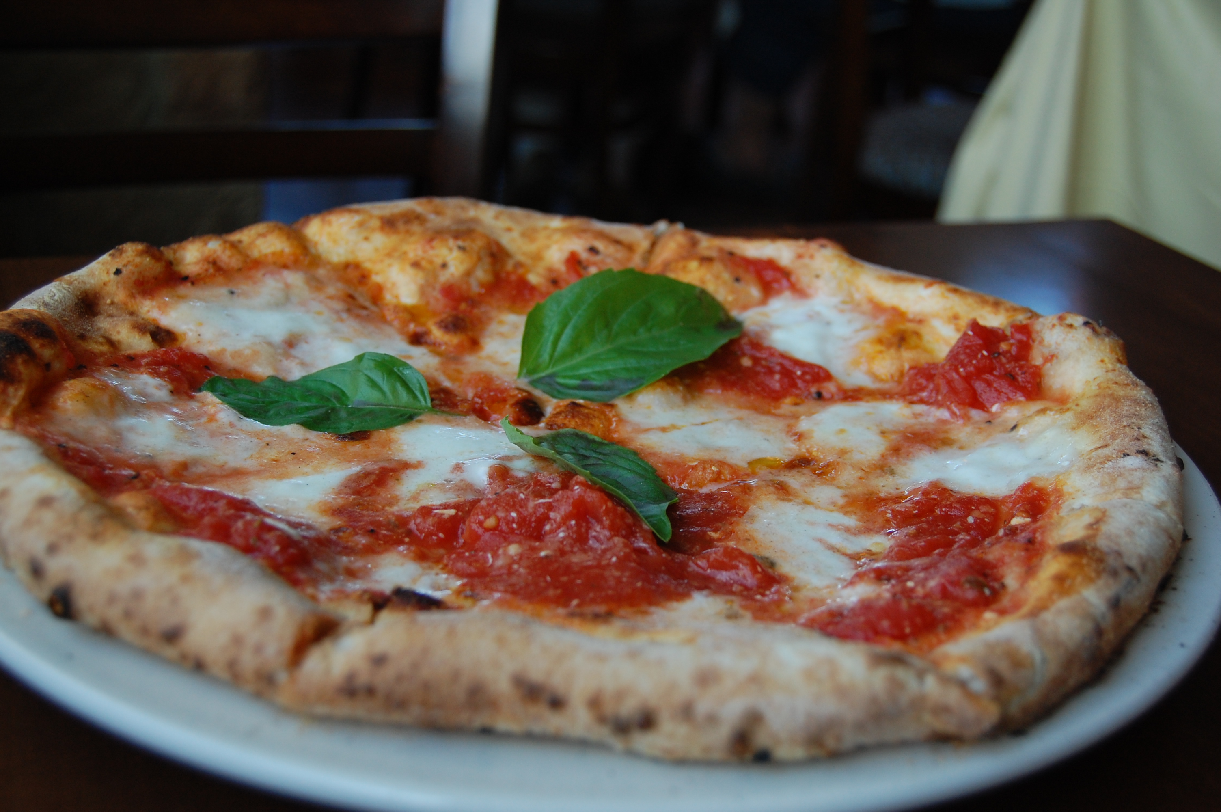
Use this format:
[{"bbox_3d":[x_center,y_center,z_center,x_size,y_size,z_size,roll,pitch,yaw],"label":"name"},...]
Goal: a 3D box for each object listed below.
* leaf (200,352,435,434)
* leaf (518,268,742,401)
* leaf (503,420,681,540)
[{"bbox_3d":[-0.077,-0.004,0.430,0.060,0.011,0.032,6,38,1],"label":"leaf"},{"bbox_3d":[0.006,-0.020,0.458,0.065,0.013,0.042,-15,52,-20],"label":"leaf"},{"bbox_3d":[-0.004,0.016,0.387,0.022,0.012,0.053,-27,38,-33],"label":"leaf"}]

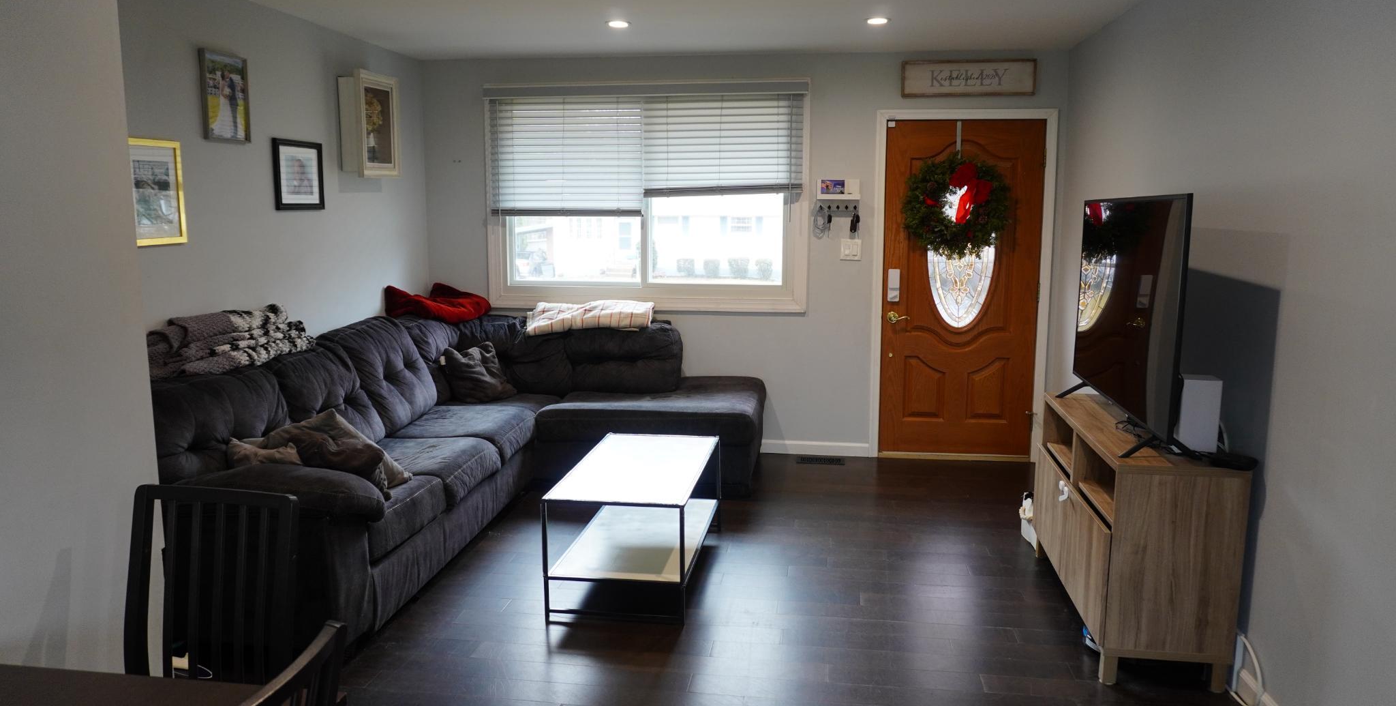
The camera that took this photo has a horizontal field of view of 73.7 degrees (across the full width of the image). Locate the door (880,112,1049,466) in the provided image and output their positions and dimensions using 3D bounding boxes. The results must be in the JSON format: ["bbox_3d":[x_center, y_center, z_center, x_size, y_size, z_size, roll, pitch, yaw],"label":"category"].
[{"bbox_3d":[1.592,-0.373,5.658,0.913,2.029,0.050,1,9,8],"label":"door"}]

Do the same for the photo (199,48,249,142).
[{"bbox_3d":[-2.051,-1.105,4.040,0.030,0.373,0.293,1,9,8],"label":"photo"}]

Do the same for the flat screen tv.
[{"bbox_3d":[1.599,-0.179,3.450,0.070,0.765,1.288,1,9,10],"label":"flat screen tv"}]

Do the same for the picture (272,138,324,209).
[{"bbox_3d":[-1.967,-0.873,4.596,0.028,0.338,0.390,2,9,9],"label":"picture"}]

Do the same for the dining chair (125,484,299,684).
[{"bbox_3d":[-1.085,0.803,1.844,0.427,0.939,0.507,1,9,8],"label":"dining chair"}]

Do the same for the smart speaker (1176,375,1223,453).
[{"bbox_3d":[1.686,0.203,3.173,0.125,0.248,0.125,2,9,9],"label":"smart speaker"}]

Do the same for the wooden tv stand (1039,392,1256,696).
[{"bbox_3d":[1.617,0.638,3.553,0.420,0.740,1.200,1,9,10],"label":"wooden tv stand"}]

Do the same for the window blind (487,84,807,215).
[{"bbox_3d":[-0.345,-1.248,5.757,2.023,0.800,0.080,1,9,8],"label":"window blind"}]

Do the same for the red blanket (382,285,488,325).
[{"bbox_3d":[-1.578,-0.302,5.679,0.420,0.210,0.630,2,9,9],"label":"red blanket"}]

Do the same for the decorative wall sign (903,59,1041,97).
[{"bbox_3d":[1.574,-1.599,5.410,0.762,0.210,0.030,2,9,9],"label":"decorative wall sign"}]

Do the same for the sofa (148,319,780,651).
[{"bbox_3d":[-0.856,0.360,4.590,2.270,0.943,2.880,2,9,9],"label":"sofa"}]

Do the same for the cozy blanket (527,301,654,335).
[{"bbox_3d":[-0.654,-0.219,5.652,0.760,0.185,0.390,2,9,9],"label":"cozy blanket"}]

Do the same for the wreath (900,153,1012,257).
[{"bbox_3d":[1.504,-0.868,5.463,0.597,0.597,0.150,2,9,9],"label":"wreath"}]

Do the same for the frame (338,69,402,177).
[{"bbox_3d":[-1.826,-1.253,5.173,0.136,0.565,0.427,1,9,8],"label":"frame"}]

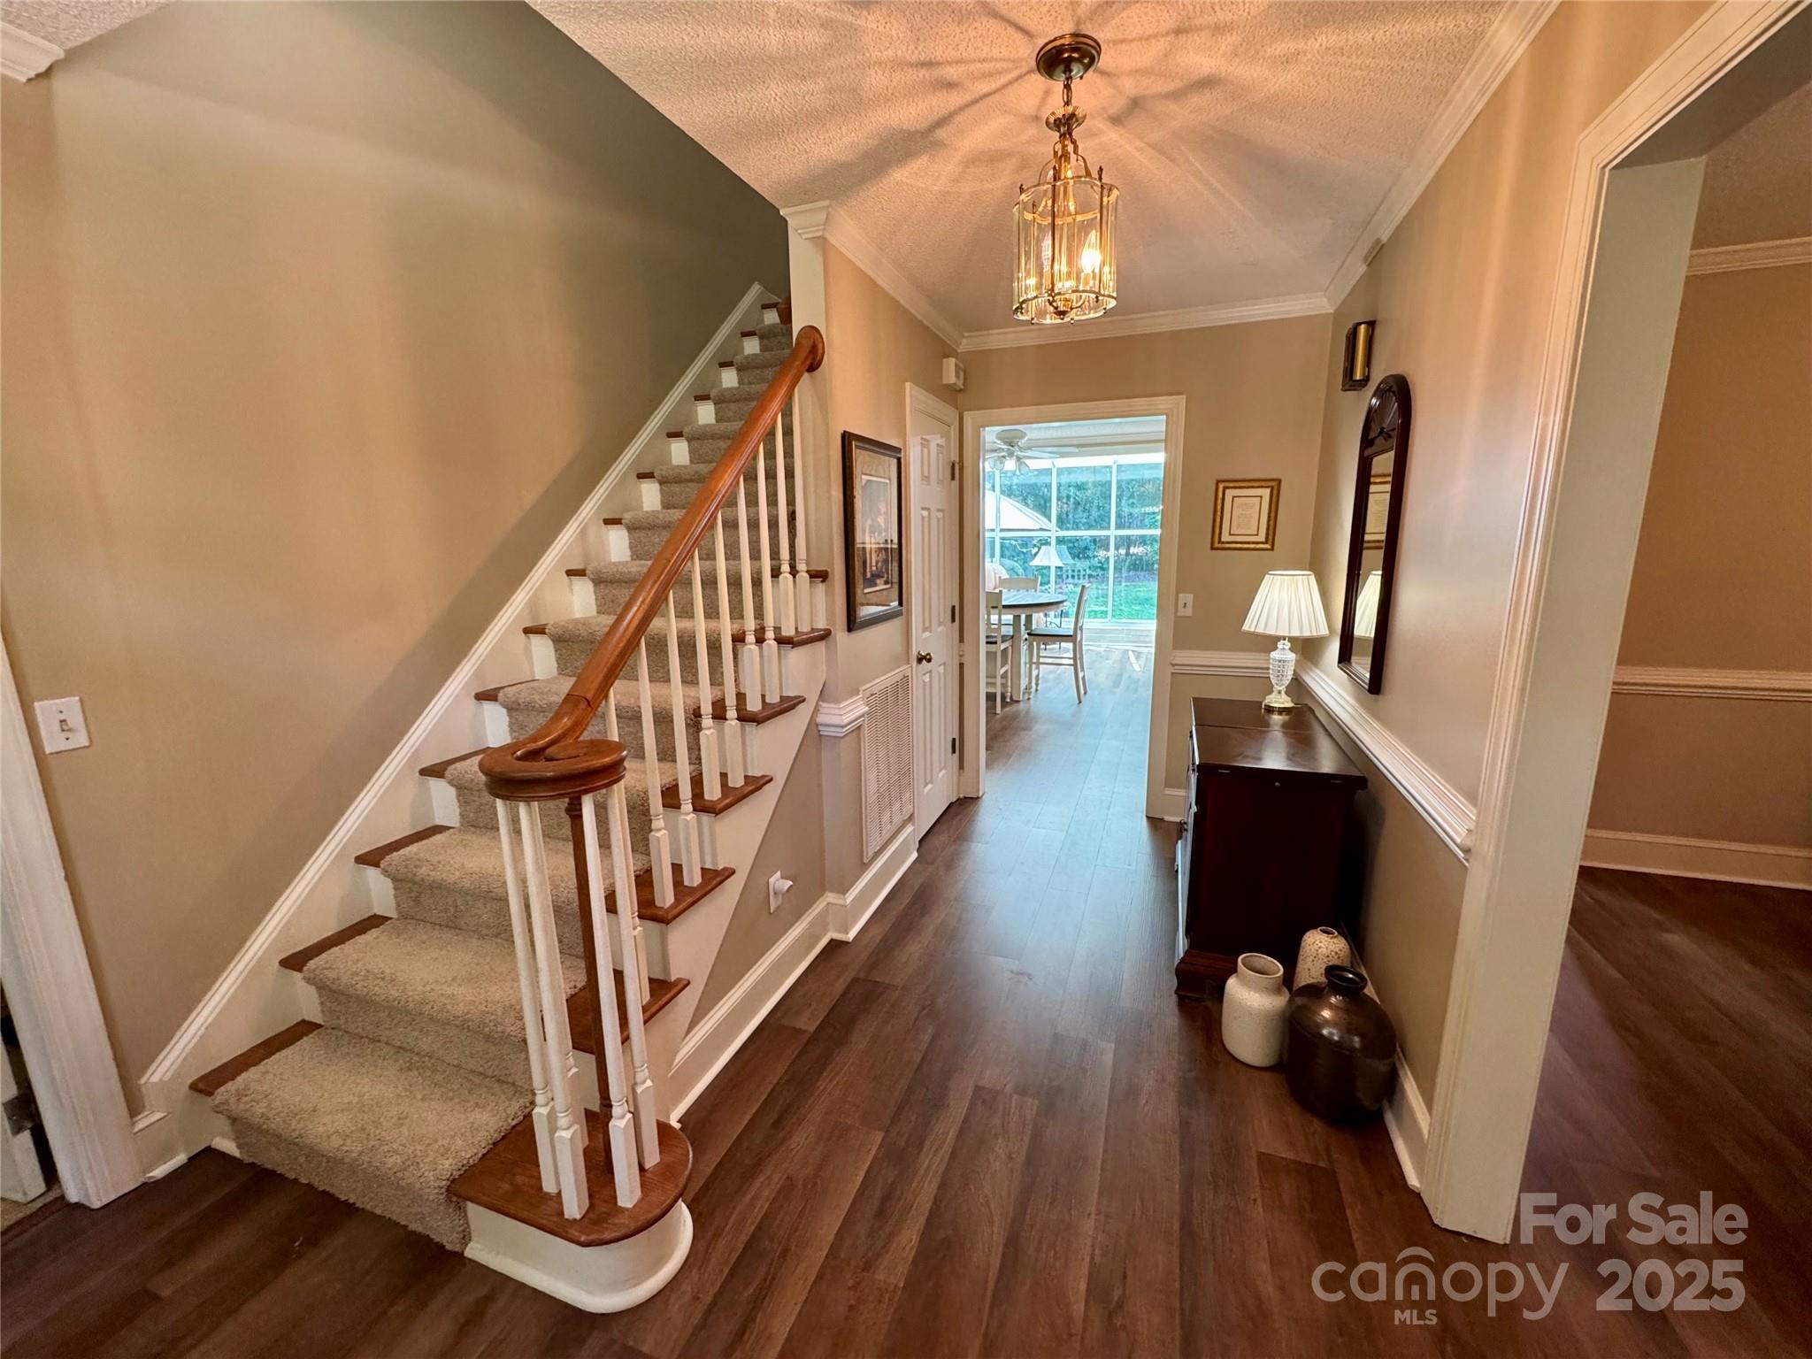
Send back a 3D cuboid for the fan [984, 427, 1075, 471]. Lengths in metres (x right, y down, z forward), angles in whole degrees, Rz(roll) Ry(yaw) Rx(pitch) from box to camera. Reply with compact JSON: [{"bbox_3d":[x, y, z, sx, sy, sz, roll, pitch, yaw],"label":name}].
[{"bbox_3d":[0.964,-2.080,6.688,1.280,0.400,1.280,3,12,20],"label":"fan"}]

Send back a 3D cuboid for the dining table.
[{"bbox_3d":[0.846,-0.297,6.825,1.250,0.900,1.250,3,12,20],"label":"dining table"}]

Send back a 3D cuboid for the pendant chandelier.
[{"bbox_3d":[0.348,-1.062,1.590,0.230,0.510,0.230,3,12,20],"label":"pendant chandelier"}]

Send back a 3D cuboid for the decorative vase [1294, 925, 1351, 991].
[{"bbox_3d":[1.210,0.895,2.128,0.155,0.345,0.155,3,12,20],"label":"decorative vase"}]

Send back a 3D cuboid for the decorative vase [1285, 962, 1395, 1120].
[{"bbox_3d":[1.149,0.946,1.942,0.246,0.347,0.246,3,12,20],"label":"decorative vase"}]

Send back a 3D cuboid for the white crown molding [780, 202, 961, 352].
[{"bbox_3d":[-0.033,-1.576,3.030,0.175,0.076,1.624,3,12,20],"label":"white crown molding"}]

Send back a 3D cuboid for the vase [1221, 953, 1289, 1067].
[{"bbox_3d":[0.998,0.940,2.085,0.165,0.278,0.165,3,12,20],"label":"vase"}]

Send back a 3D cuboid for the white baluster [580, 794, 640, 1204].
[{"bbox_3d":[-0.571,0.633,1.414,0.033,0.870,0.033,3,12,20],"label":"white baluster"}]

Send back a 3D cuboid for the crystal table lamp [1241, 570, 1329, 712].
[{"bbox_3d":[1.510,-0.151,2.916,0.310,0.540,0.310,3,12,20],"label":"crystal table lamp"}]

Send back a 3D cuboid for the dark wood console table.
[{"bbox_3d":[1.244,0.571,2.637,0.474,0.805,0.915,3,12,20],"label":"dark wood console table"}]

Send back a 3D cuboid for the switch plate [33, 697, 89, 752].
[{"bbox_3d":[-1.863,0.102,1.618,0.013,0.115,0.070,3,12,20],"label":"switch plate"}]

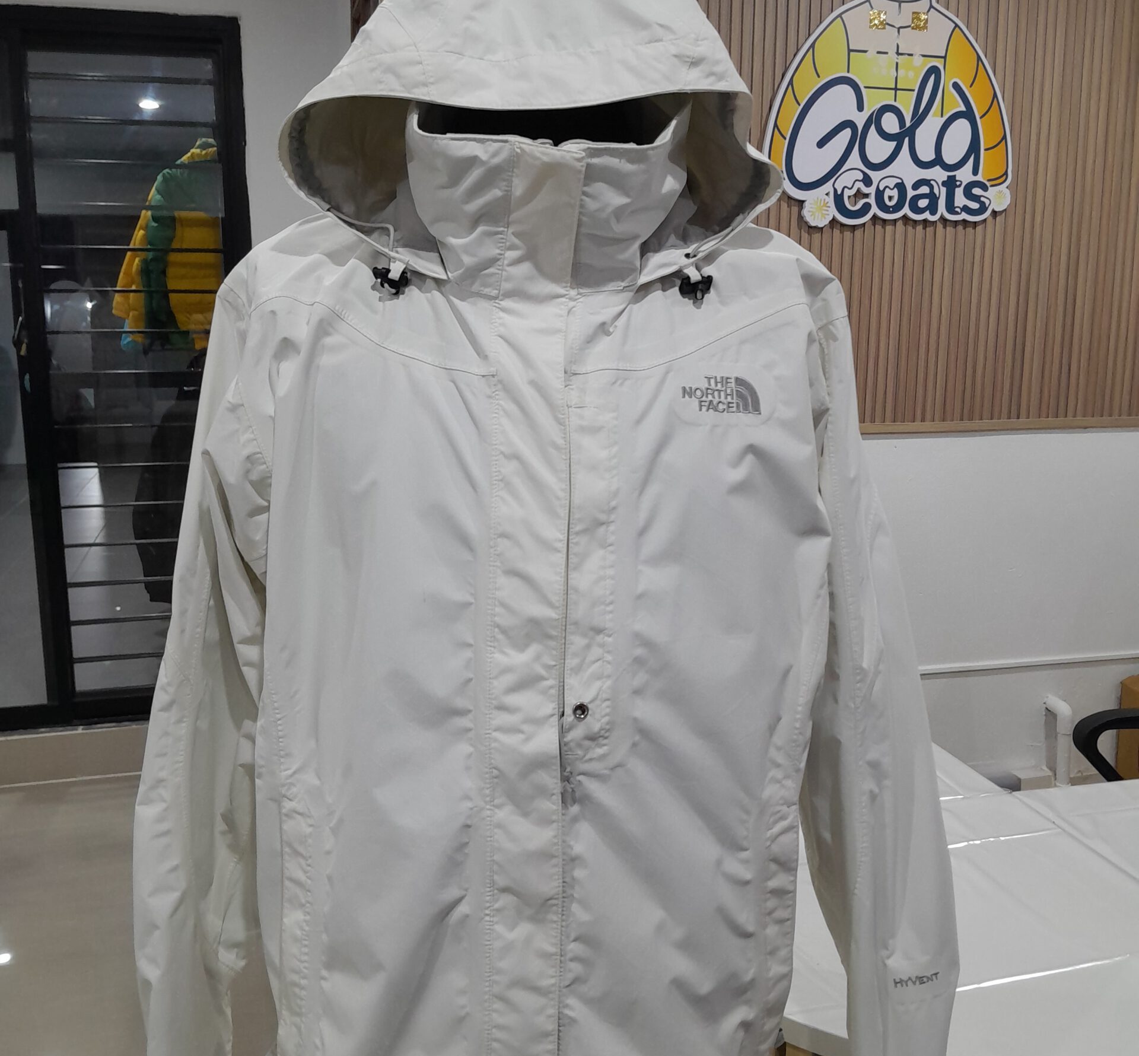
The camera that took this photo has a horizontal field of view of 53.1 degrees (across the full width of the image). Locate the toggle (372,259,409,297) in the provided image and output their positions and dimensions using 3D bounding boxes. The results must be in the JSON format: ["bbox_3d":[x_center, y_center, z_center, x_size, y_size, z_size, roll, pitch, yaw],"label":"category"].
[{"bbox_3d":[-0.126,-0.175,0.805,0.025,0.021,0.014,14,-1,10],"label":"toggle"}]

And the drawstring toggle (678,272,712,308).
[{"bbox_3d":[0.089,-0.168,0.805,0.024,0.021,0.014,-14,-1,-10],"label":"drawstring toggle"}]

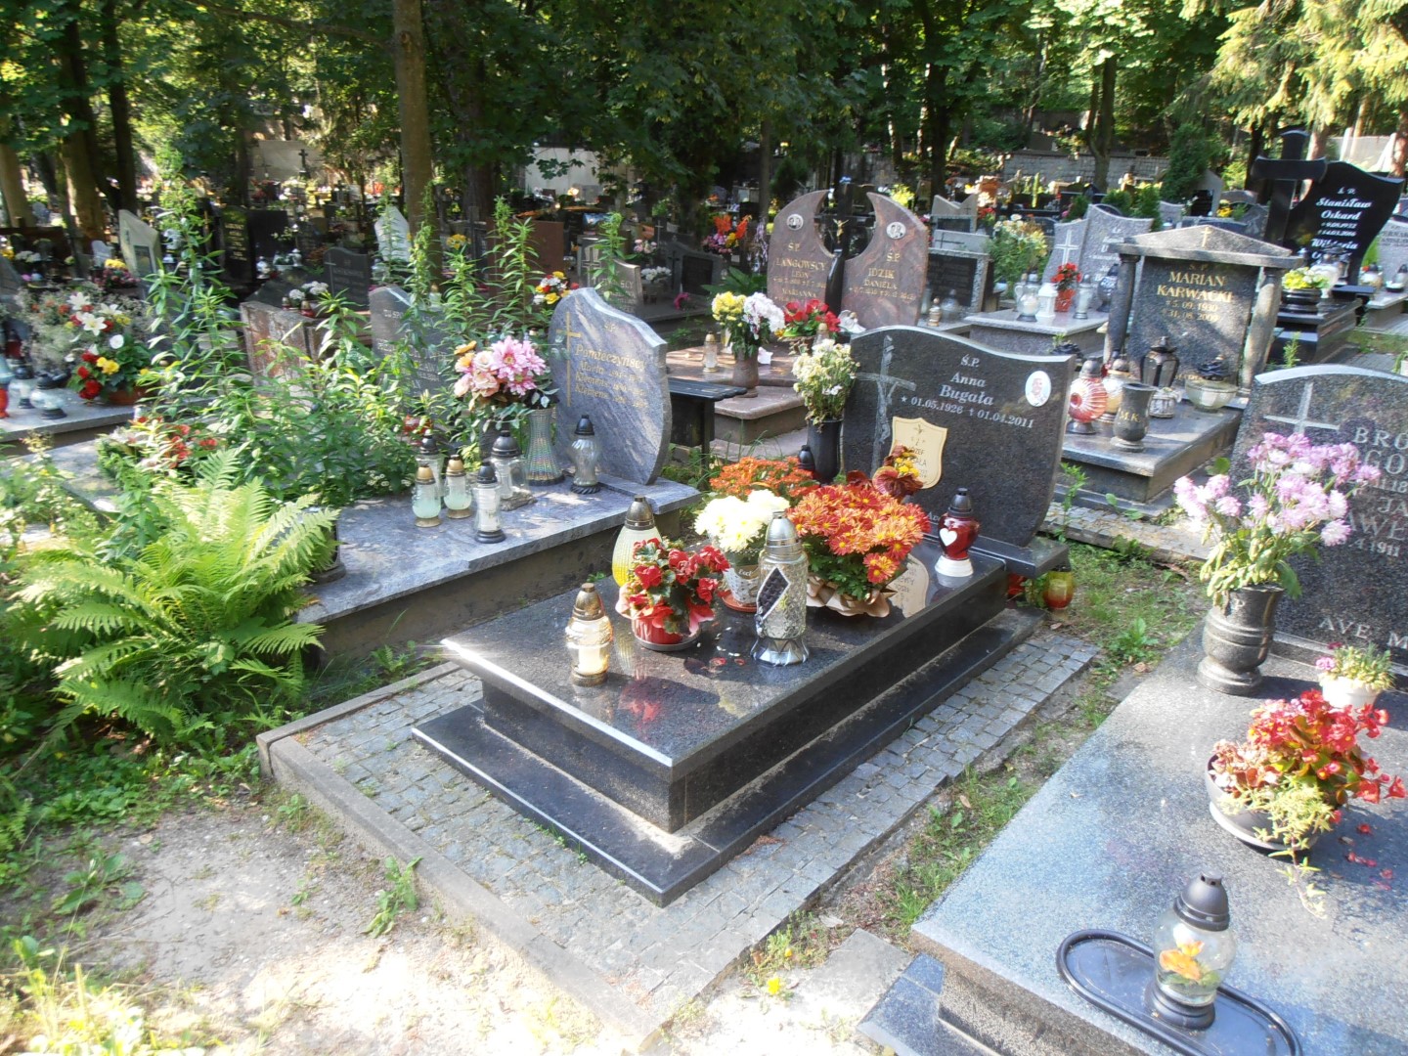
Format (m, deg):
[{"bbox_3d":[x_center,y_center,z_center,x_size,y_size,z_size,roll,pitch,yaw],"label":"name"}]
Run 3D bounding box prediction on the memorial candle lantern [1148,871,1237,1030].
[{"bbox_3d":[0.767,0.647,1.515,0.125,0.256,0.125,18,25,38],"label":"memorial candle lantern"}]

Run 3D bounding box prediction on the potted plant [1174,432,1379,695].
[{"bbox_3d":[1.413,0.099,2.492,0.444,0.665,0.404,13,24,29],"label":"potted plant"}]

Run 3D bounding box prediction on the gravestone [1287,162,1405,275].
[{"bbox_3d":[6.060,-2.892,9.281,0.854,1.099,0.100,17,26,39],"label":"gravestone"}]

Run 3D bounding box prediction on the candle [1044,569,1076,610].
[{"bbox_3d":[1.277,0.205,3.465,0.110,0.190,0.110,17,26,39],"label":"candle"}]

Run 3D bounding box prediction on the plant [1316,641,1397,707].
[{"bbox_3d":[1.672,0.386,2.503,0.170,0.145,0.165,18,25,38],"label":"plant"}]

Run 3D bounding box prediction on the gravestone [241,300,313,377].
[{"bbox_3d":[-2.461,-1.057,5.736,0.757,0.476,0.111,18,26,38],"label":"gravestone"}]

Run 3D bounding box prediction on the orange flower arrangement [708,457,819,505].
[{"bbox_3d":[0.202,-0.078,3.332,0.370,0.250,0.340,1,20,0],"label":"orange flower arrangement"}]

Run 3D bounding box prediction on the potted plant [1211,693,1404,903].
[{"bbox_3d":[1.236,0.486,2.005,0.360,0.250,0.330,13,24,32],"label":"potted plant"}]

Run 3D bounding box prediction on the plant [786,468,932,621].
[{"bbox_3d":[0.455,0.043,2.876,0.400,0.340,0.380,1,20,0],"label":"plant"}]

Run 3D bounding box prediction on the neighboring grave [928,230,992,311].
[{"bbox_3d":[2.085,-2.136,8.088,0.615,0.636,0.100,17,26,39],"label":"neighboring grave"}]

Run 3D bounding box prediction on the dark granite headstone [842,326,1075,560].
[{"bbox_3d":[0.818,-0.337,3.326,0.797,0.664,0.068,17,26,39],"label":"dark granite headstone"}]

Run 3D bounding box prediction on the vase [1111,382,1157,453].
[{"bbox_3d":[2.046,-0.526,4.646,0.185,0.297,0.185,13,24,32],"label":"vase"}]

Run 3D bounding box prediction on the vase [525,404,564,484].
[{"bbox_3d":[-0.679,-0.353,4.133,0.168,0.330,0.168,-2,21,-9],"label":"vase"}]

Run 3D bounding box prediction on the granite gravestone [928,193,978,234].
[{"bbox_3d":[2.575,-3.115,10.000,0.520,0.700,0.150,17,26,39],"label":"granite gravestone"}]

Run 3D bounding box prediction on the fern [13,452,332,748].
[{"bbox_3d":[-1.567,0.197,2.987,0.880,0.660,0.840,-12,23,-29],"label":"fern"}]

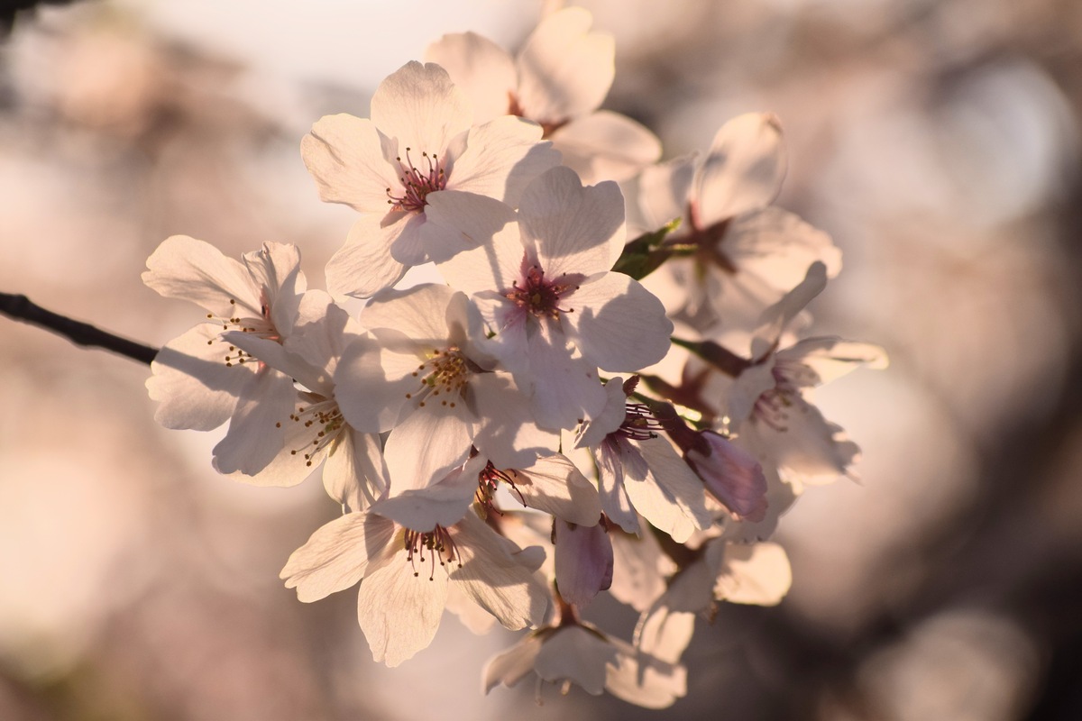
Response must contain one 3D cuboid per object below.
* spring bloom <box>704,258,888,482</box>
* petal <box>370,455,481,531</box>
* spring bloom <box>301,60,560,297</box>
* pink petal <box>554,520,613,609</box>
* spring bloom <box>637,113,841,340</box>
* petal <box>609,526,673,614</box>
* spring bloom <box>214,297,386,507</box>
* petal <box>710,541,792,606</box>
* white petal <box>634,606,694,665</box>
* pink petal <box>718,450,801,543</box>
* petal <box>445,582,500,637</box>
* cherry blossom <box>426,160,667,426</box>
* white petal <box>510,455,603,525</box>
[{"bbox_3d":[0.037,0.002,0.940,0.017,0.031,0.028,18,7,35],"label":"spring bloom"},{"bbox_3d":[-0.015,0.017,0.868,0.015,0.011,0.008,0,0,0],"label":"petal"},{"bbox_3d":[-0.016,-0.026,0.920,0.036,0.034,0.017,0,-13,7],"label":"spring bloom"},{"bbox_3d":[0.006,0.027,0.872,0.008,0.013,0.008,0,0,0],"label":"pink petal"},{"bbox_3d":[0.029,-0.019,0.955,0.030,0.033,0.015,-2,-8,27],"label":"spring bloom"},{"bbox_3d":[0.013,0.028,0.893,0.011,0.013,0.006,0,0,0],"label":"petal"},{"bbox_3d":[-0.032,0.005,0.872,0.027,0.029,0.017,0,9,41],"label":"spring bloom"},{"bbox_3d":[0.029,0.029,0.897,0.011,0.009,0.006,0,0,-6],"label":"petal"},{"bbox_3d":[0.018,0.040,0.945,0.009,0.009,0.004,0,3,-6],"label":"white petal"},{"bbox_3d":[0.030,0.018,0.892,0.011,0.013,0.006,0,0,-9],"label":"pink petal"},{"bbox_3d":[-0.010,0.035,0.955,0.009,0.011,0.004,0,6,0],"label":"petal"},{"bbox_3d":[0.001,-0.008,0.870,0.033,0.035,0.014,0,0,5],"label":"cherry blossom"},{"bbox_3d":[0.002,0.018,0.920,0.013,0.010,0.006,0,9,-6],"label":"white petal"}]

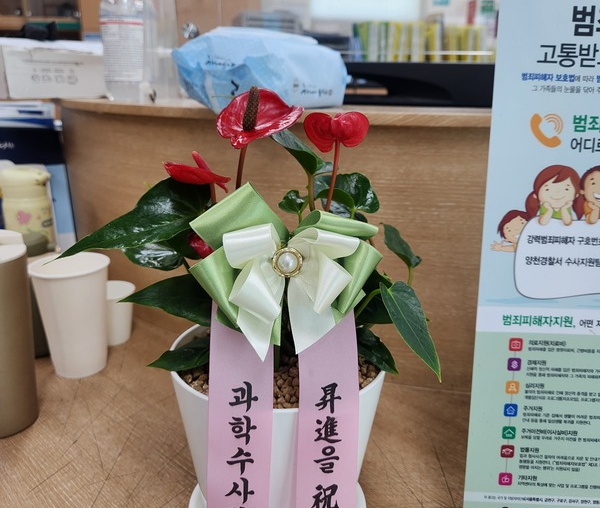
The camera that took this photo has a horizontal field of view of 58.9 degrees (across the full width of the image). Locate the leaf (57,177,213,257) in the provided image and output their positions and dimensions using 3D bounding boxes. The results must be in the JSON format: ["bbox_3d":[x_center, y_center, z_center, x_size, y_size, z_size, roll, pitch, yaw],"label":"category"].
[{"bbox_3d":[-0.111,-0.013,0.350,0.106,0.022,0.052,-19,54,-15],"label":"leaf"}]

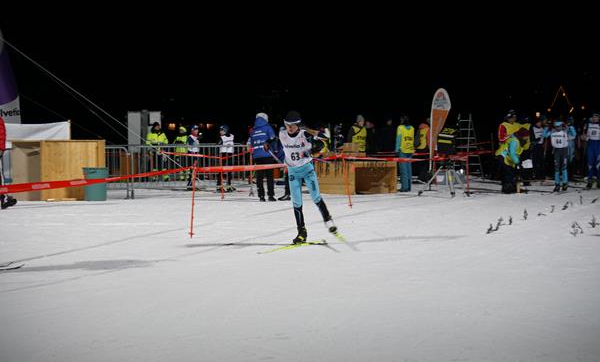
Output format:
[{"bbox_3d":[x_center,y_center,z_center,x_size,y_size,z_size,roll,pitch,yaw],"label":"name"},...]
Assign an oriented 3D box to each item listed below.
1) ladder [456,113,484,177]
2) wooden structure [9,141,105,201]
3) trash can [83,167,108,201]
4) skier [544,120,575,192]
[{"bbox_3d":[5.450,-1.113,43.686,0.500,2.100,1.050,1,2,27],"label":"ladder"},{"bbox_3d":[-5.037,-0.244,28.505,1.900,1.240,1.000,0,2,-3],"label":"wooden structure"},{"bbox_3d":[-4.177,0.059,27.913,0.530,0.670,0.530,0,2,0],"label":"trash can"},{"bbox_3d":[6.178,-0.612,32.596,0.620,1.740,0.420,0,2,9],"label":"skier"}]

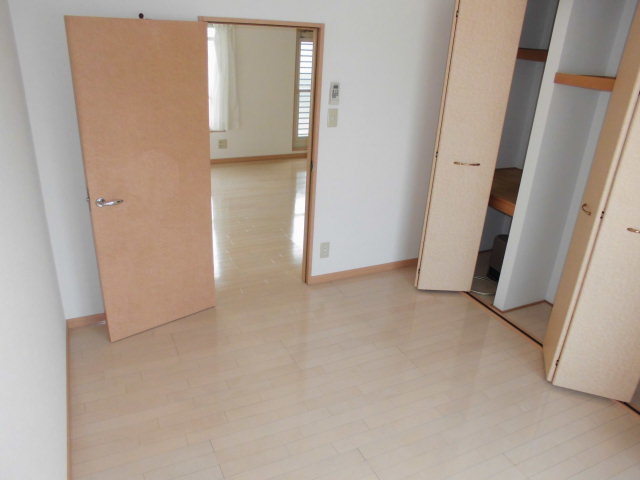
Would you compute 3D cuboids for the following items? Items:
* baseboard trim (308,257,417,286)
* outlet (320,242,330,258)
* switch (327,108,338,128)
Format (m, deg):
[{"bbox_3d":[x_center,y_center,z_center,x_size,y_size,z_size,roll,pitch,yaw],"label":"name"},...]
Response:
[{"bbox_3d":[0.379,0.245,3.801,1.010,0.065,0.012,-8,25,-24],"label":"baseboard trim"},{"bbox_3d":[0.038,0.080,3.545,0.072,0.121,0.010,-8,25,-24],"label":"outlet"},{"bbox_3d":[0.086,-0.803,3.177,0.072,0.120,0.010,-8,25,-24],"label":"switch"}]

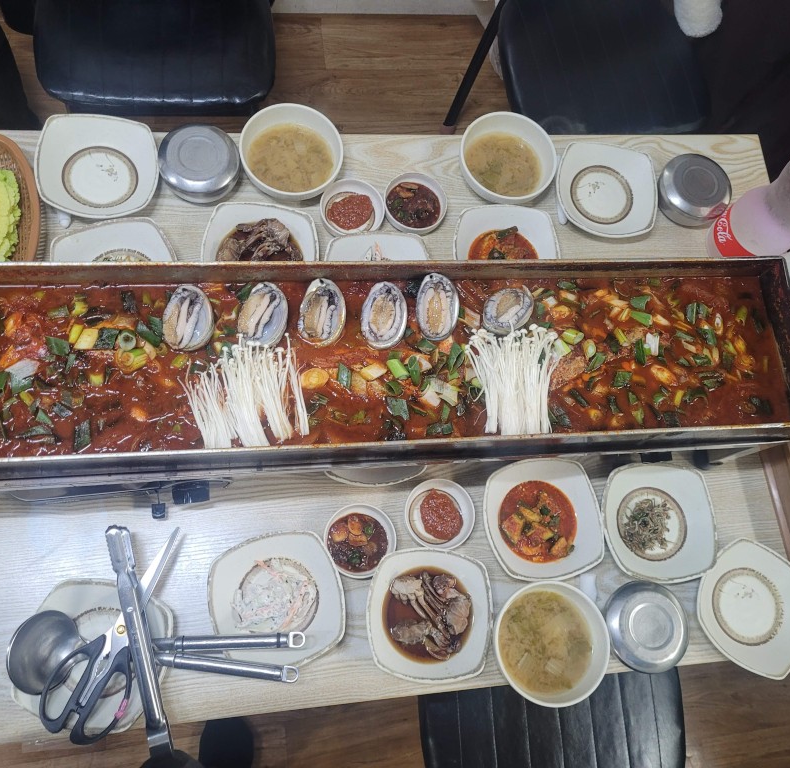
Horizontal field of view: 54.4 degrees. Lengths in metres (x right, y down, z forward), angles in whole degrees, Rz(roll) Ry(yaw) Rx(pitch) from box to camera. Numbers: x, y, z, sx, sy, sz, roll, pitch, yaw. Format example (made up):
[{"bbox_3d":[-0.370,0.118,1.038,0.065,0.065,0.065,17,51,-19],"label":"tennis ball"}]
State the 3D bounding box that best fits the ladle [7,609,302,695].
[{"bbox_3d":[-0.253,0.289,0.821,0.306,0.075,0.093,4,73,-7],"label":"ladle"}]

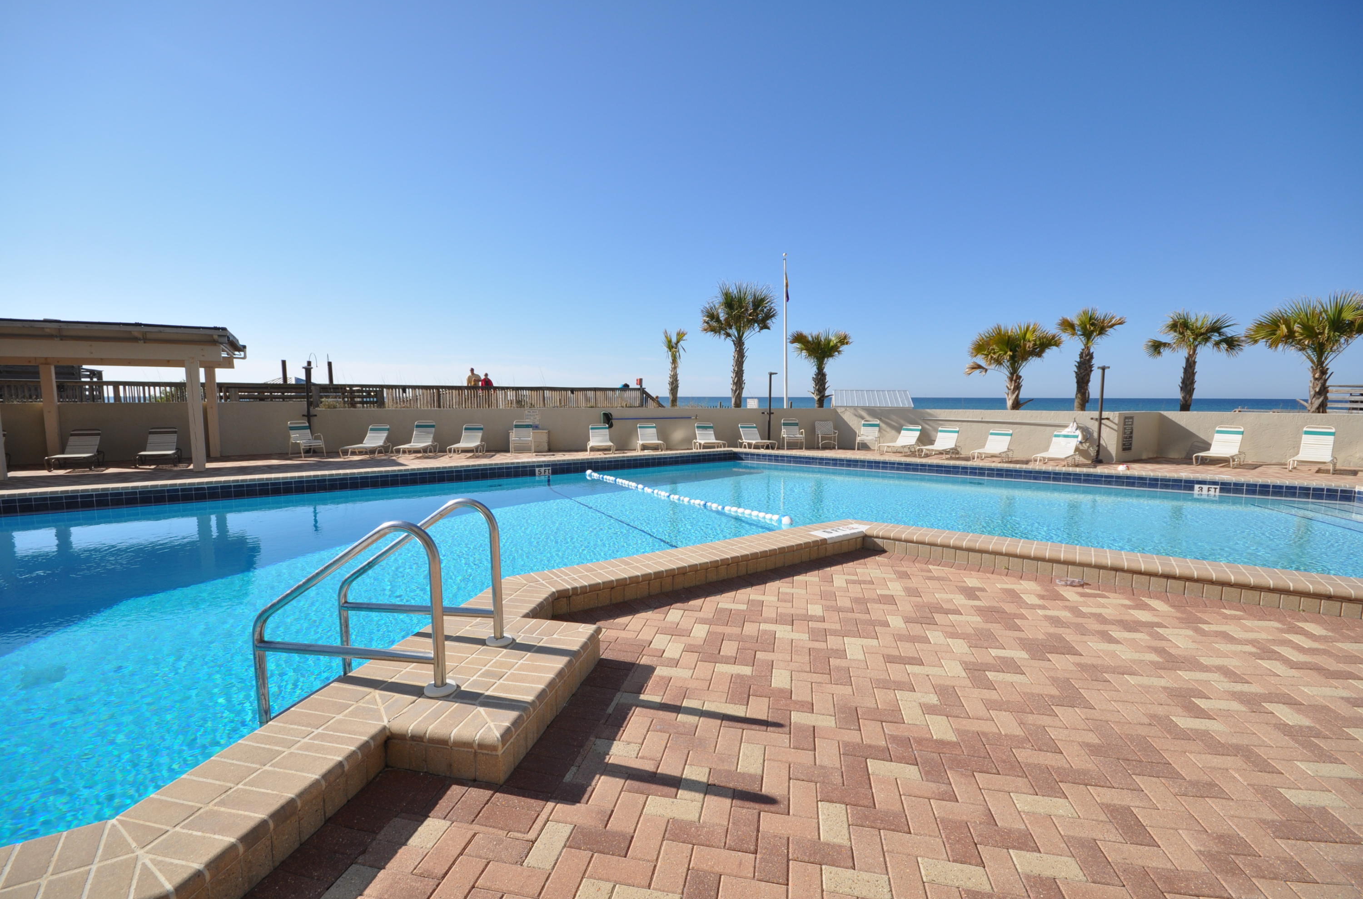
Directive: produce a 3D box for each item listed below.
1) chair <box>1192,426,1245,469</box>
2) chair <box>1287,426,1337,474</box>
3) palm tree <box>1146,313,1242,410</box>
[{"bbox_3d":[12.516,-0.083,13.144,1.469,0.883,0.640,-4,7,-37],"label":"chair"},{"bbox_3d":[13.698,-0.024,12.325,1.420,0.962,0.660,-5,7,-42],"label":"chair"},{"bbox_3d":[15.341,-2.100,17.176,2.150,4.076,2.100,5,7,41],"label":"palm tree"}]

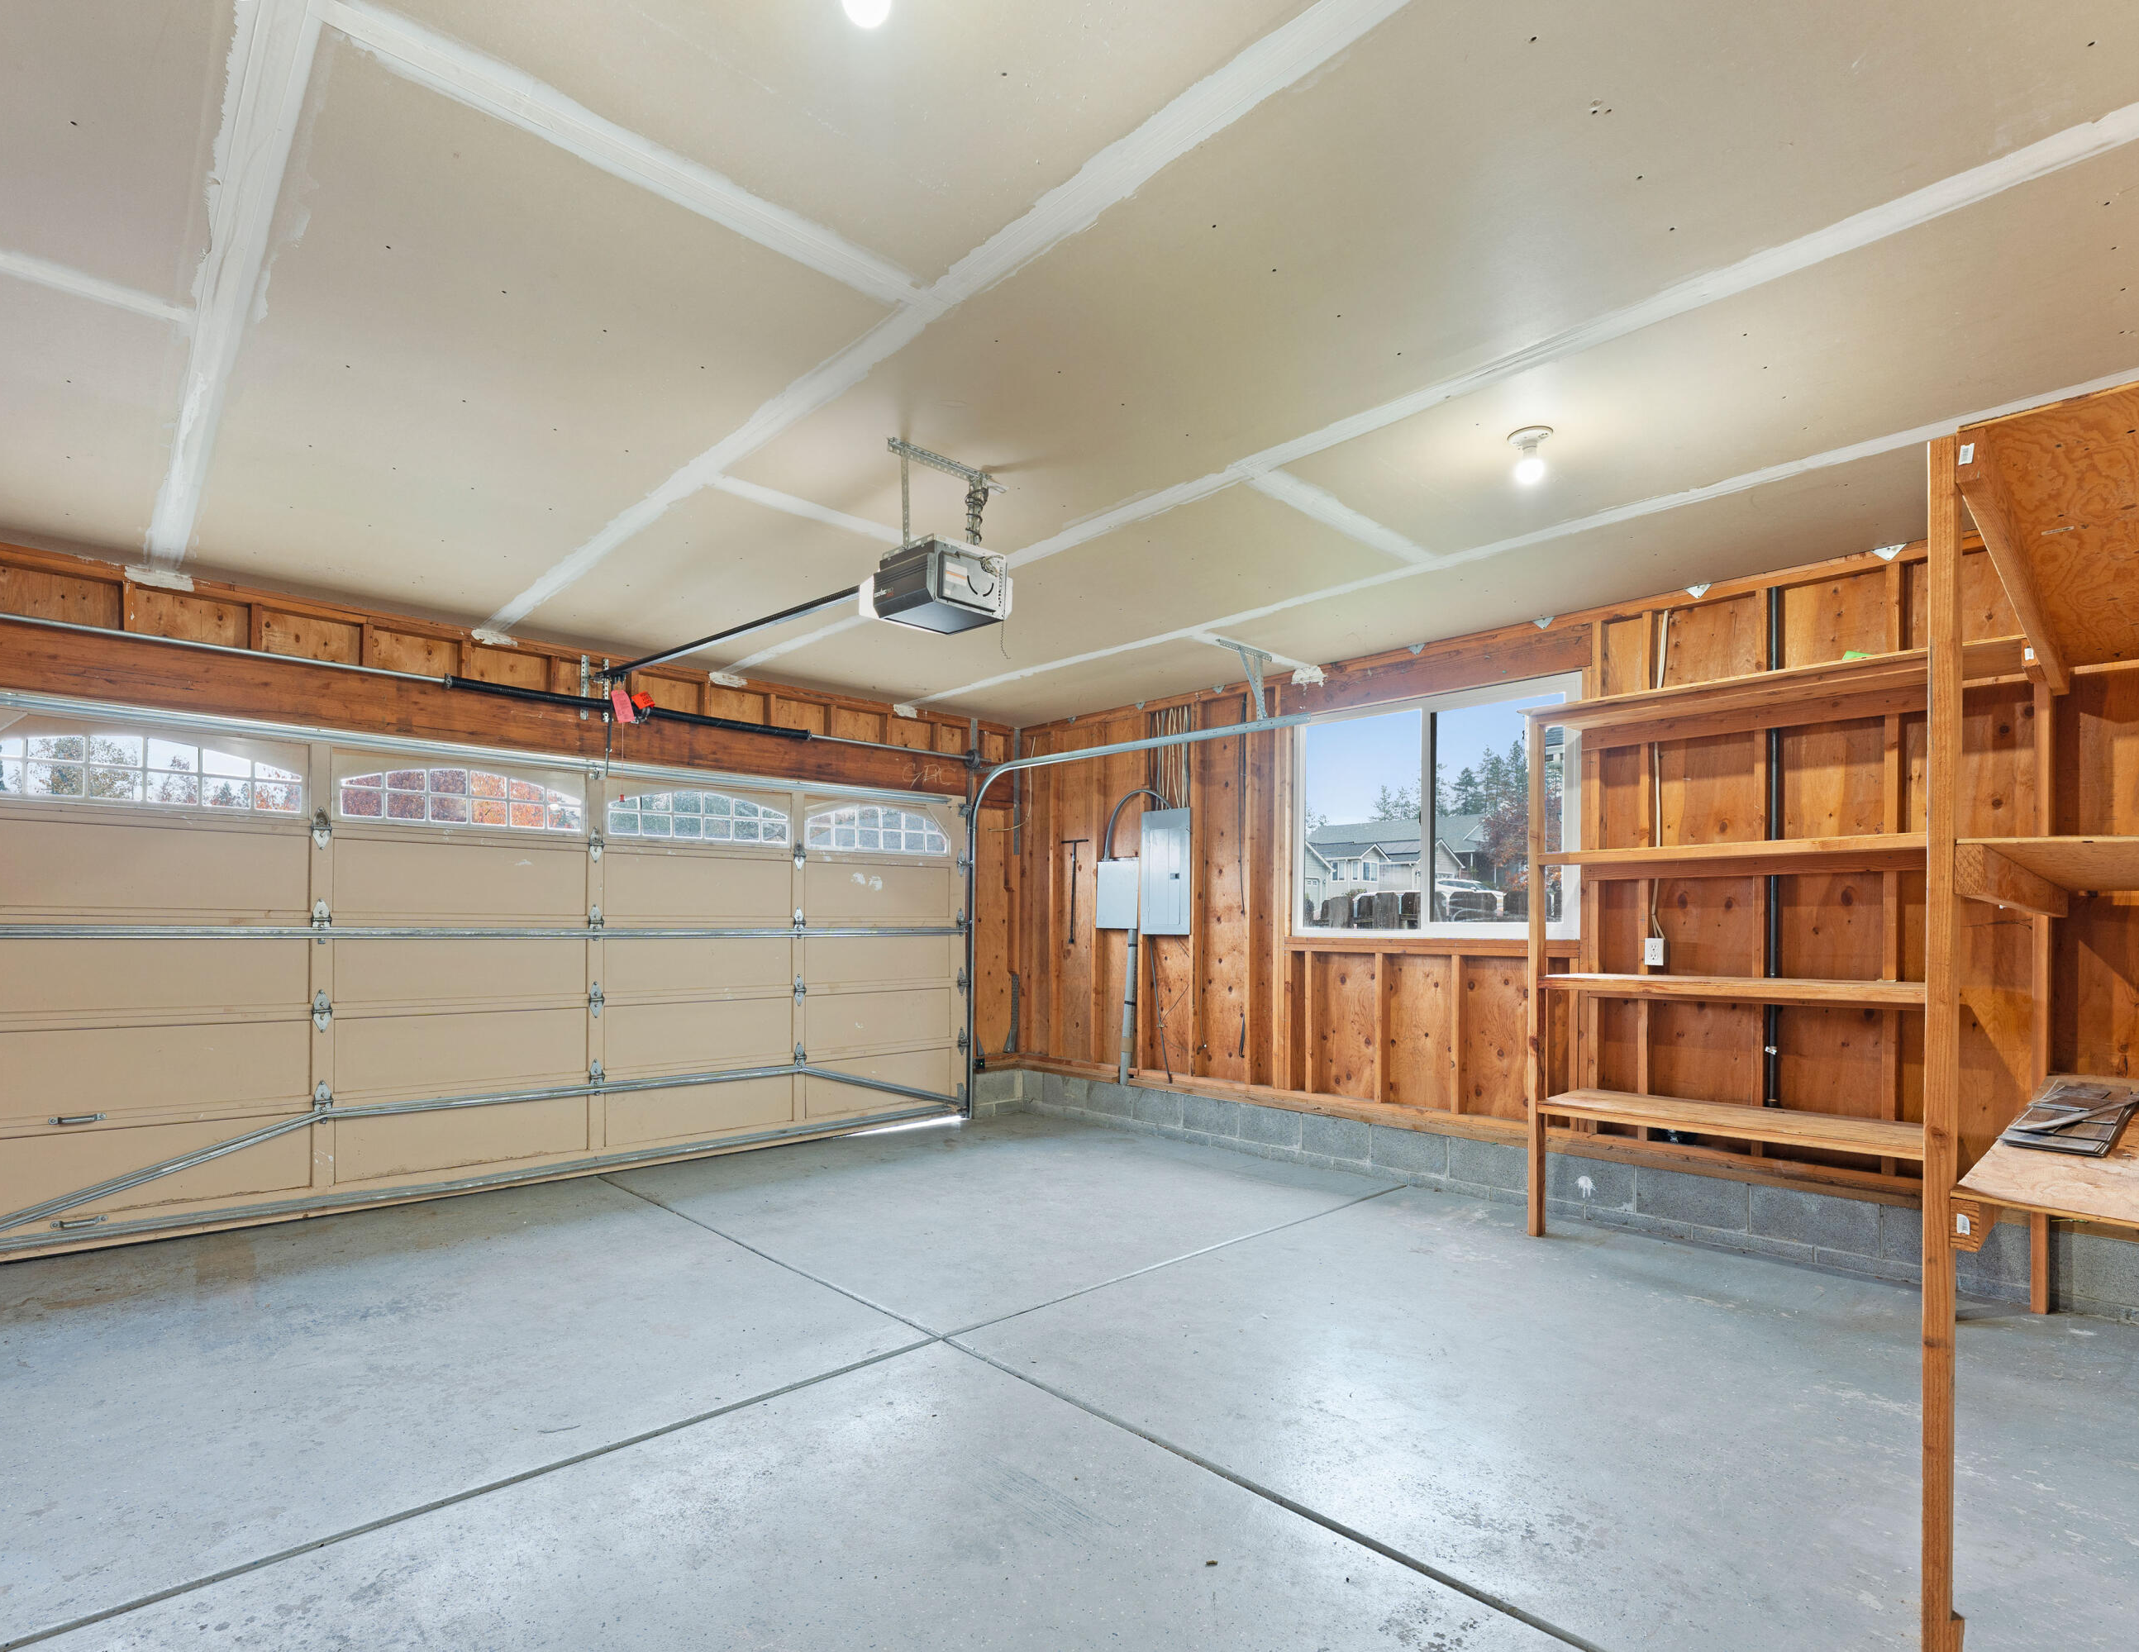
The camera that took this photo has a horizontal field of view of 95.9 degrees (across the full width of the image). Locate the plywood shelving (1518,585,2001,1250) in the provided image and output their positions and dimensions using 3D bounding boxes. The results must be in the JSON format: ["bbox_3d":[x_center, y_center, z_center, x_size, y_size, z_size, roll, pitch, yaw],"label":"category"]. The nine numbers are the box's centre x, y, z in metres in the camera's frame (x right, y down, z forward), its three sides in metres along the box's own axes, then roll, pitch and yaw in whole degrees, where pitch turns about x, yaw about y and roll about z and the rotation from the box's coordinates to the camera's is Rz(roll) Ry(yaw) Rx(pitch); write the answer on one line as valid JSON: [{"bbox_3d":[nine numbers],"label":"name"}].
[{"bbox_3d":[2.563,0.573,3.647,0.410,2.180,1.540,5,-7,-43],"label":"plywood shelving"}]

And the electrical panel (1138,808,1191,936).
[{"bbox_3d":[0.636,0.298,6.046,0.100,0.746,0.379,5,-7,-43],"label":"electrical panel"}]

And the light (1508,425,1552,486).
[{"bbox_3d":[1.362,-1.078,2.847,0.120,0.140,0.120,5,-7,-43],"label":"light"}]

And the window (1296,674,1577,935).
[{"bbox_3d":[1.809,-0.033,4.925,0.100,1.182,1.498,5,-7,-43],"label":"window"}]

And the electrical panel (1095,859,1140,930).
[{"bbox_3d":[0.347,0.454,6.326,0.100,0.429,0.344,5,-7,-43],"label":"electrical panel"}]

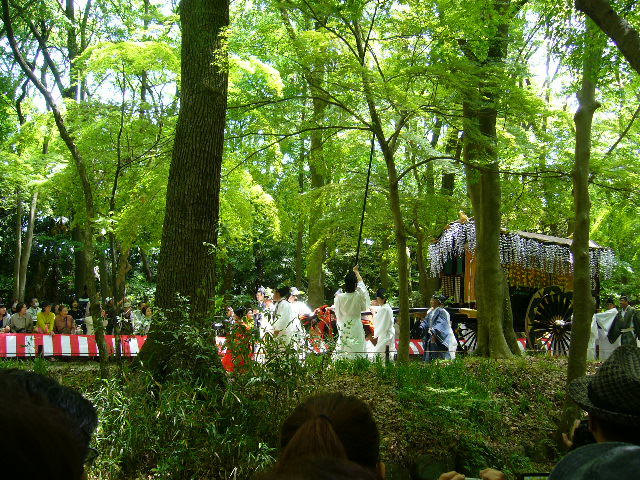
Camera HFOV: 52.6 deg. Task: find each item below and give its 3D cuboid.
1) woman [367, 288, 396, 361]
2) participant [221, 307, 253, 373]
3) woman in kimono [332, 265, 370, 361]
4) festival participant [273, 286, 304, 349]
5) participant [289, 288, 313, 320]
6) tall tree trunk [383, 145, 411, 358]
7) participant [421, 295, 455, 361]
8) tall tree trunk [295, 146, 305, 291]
[{"bbox_3d":[1.372,1.898,14.200,0.600,1.680,0.520,-1,-4,17],"label":"woman"},{"bbox_3d":[-1.574,1.876,12.200,0.450,1.280,0.500,0,-9,6],"label":"participant"},{"bbox_3d":[0.618,1.452,12.700,0.680,1.860,0.500,2,-9,-8],"label":"woman in kimono"},{"bbox_3d":[-0.652,1.765,13.400,0.650,1.600,0.550,-1,-9,12],"label":"festival participant"},{"bbox_3d":[-0.465,1.834,14.000,0.500,1.650,0.550,8,-11,-39],"label":"participant"},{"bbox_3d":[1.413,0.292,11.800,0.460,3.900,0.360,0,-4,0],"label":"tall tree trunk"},{"bbox_3d":[2.687,2.036,14.800,0.700,1.600,0.600,2,-4,-22],"label":"participant"},{"bbox_3d":[-0.855,-0.396,27.000,0.360,9.800,0.360,1,-9,0],"label":"tall tree trunk"}]

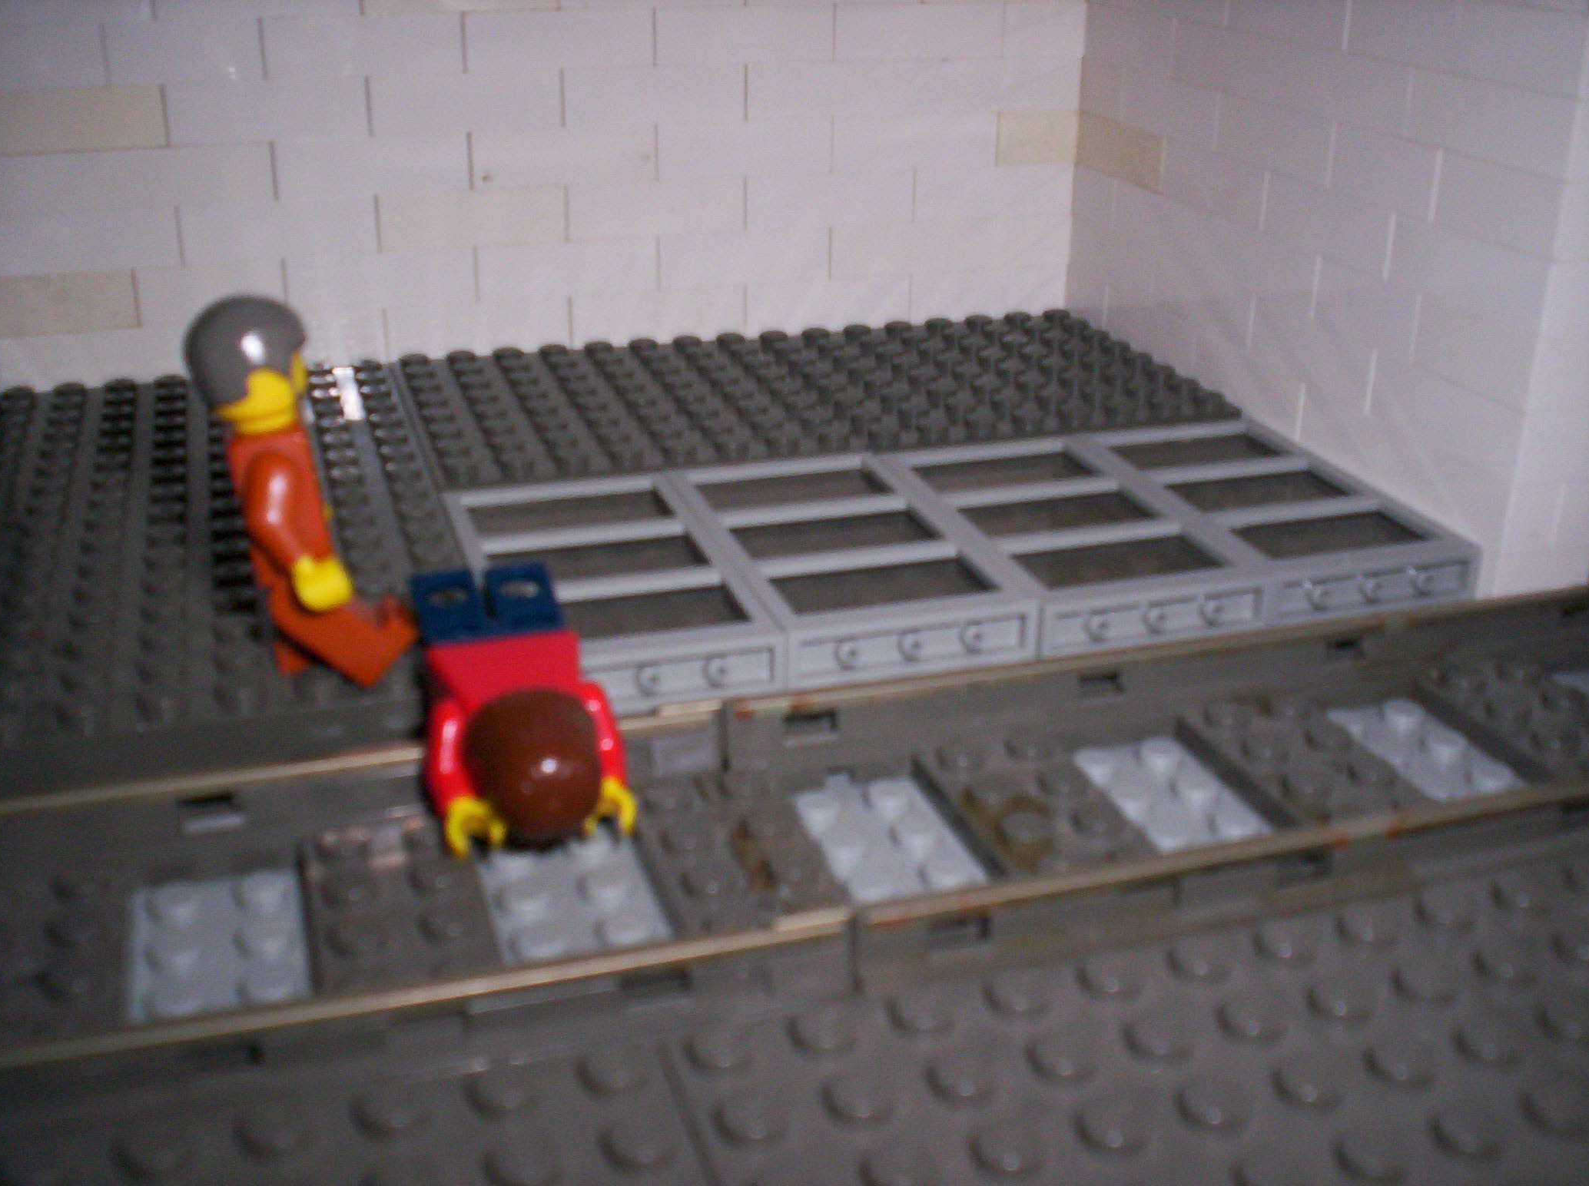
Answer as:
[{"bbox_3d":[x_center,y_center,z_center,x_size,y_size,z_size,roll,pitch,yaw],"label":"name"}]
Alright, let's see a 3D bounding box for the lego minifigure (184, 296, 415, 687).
[{"bbox_3d":[-0.049,-0.011,0.175,0.019,0.041,0.022,-8,24,-7],"label":"lego minifigure"}]

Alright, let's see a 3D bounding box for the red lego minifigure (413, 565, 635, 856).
[{"bbox_3d":[-0.029,0.012,0.173,0.022,0.018,0.040,-6,33,-18],"label":"red lego minifigure"}]

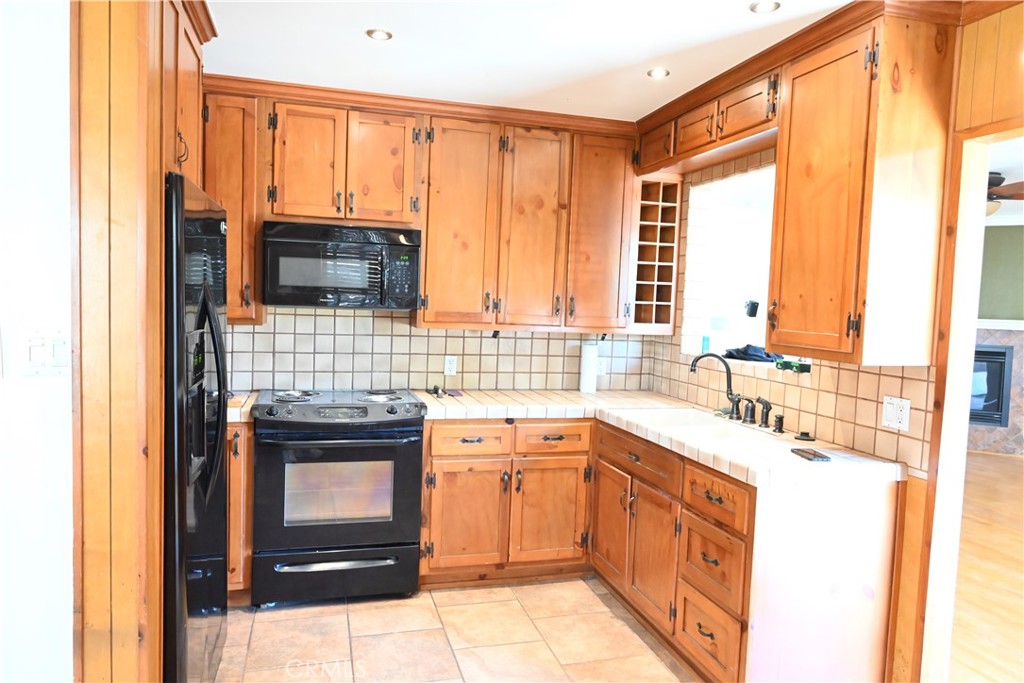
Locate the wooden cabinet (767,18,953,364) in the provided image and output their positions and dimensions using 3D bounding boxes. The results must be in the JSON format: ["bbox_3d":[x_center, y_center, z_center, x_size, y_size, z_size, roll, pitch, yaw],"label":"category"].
[{"bbox_3d":[1.212,-0.487,2.451,0.292,1.103,0.504,1,4,-15],"label":"wooden cabinet"}]

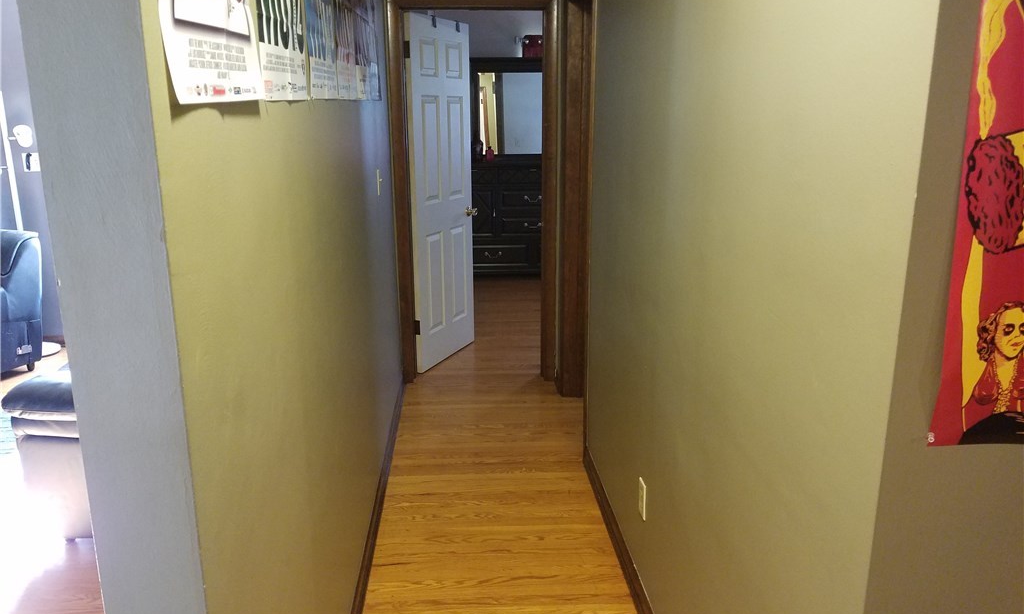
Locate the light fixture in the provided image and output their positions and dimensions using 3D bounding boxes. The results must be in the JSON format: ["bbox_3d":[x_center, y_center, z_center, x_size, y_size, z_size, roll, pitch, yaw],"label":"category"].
[{"bbox_3d":[-3.044,-1.066,4.780,0.120,0.140,0.120,-8,16,-29],"label":"light fixture"}]

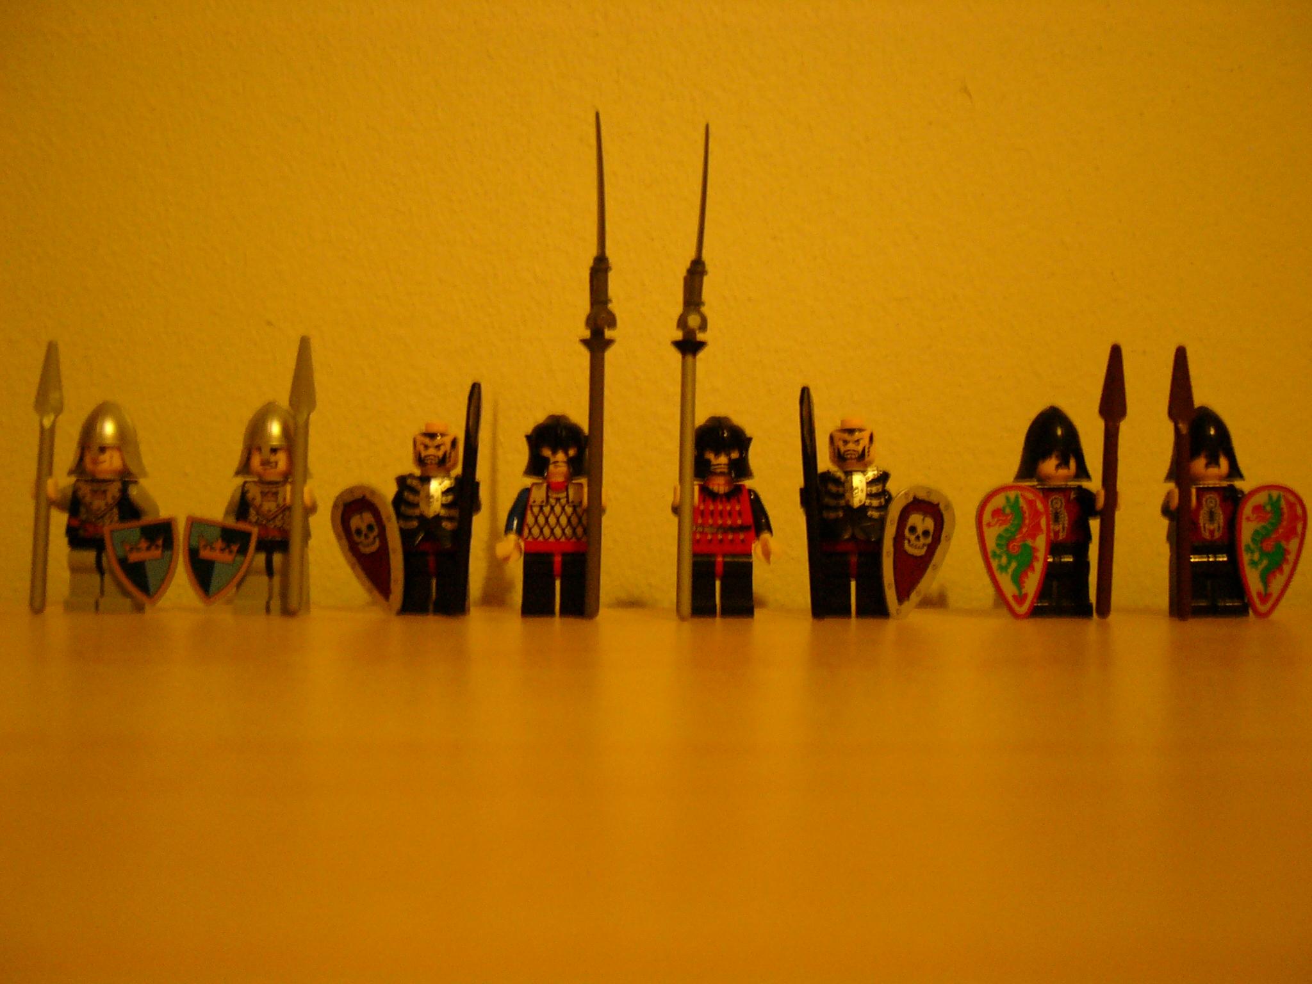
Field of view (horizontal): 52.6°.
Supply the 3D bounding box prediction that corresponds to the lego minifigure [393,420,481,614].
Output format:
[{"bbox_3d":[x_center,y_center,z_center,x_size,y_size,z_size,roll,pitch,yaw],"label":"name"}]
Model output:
[{"bbox_3d":[-0.046,0.005,0.280,0.020,0.041,0.018,0,0,0],"label":"lego minifigure"}]

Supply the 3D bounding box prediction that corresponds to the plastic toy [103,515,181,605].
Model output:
[{"bbox_3d":[-0.109,0.015,0.283,0.015,0.018,0.004,-9,11,-5],"label":"plastic toy"}]

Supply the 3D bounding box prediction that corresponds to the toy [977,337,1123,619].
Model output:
[{"bbox_3d":[0.081,-0.002,0.279,0.030,0.057,0.024,0,0,0],"label":"toy"}]

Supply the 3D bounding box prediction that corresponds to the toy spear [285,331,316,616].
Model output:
[{"bbox_3d":[-0.077,-0.004,0.287,0.006,0.060,0.005,2,-3,0],"label":"toy spear"}]

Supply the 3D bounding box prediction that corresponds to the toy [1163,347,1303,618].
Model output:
[{"bbox_3d":[0.123,-0.002,0.289,0.030,0.059,0.022,0,0,2],"label":"toy"}]

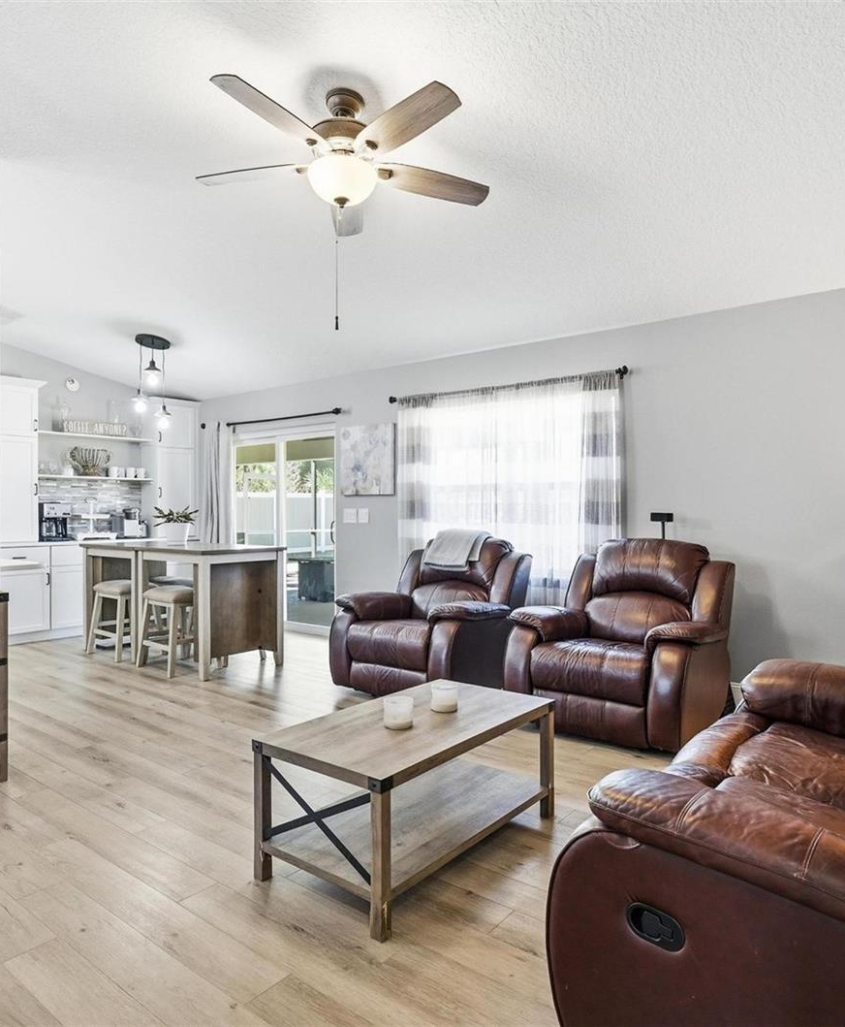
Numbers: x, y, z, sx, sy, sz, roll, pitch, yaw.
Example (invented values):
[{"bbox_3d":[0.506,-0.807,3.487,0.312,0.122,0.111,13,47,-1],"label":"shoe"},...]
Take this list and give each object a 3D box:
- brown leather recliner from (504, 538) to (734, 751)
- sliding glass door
[{"bbox_3d":[1.203,0.670,4.101,1.000,1.040,1.030,0,0,40],"label":"brown leather recliner"},{"bbox_3d":[-1.559,0.170,7.411,1.790,2.040,0.120,0,0,38],"label":"sliding glass door"}]

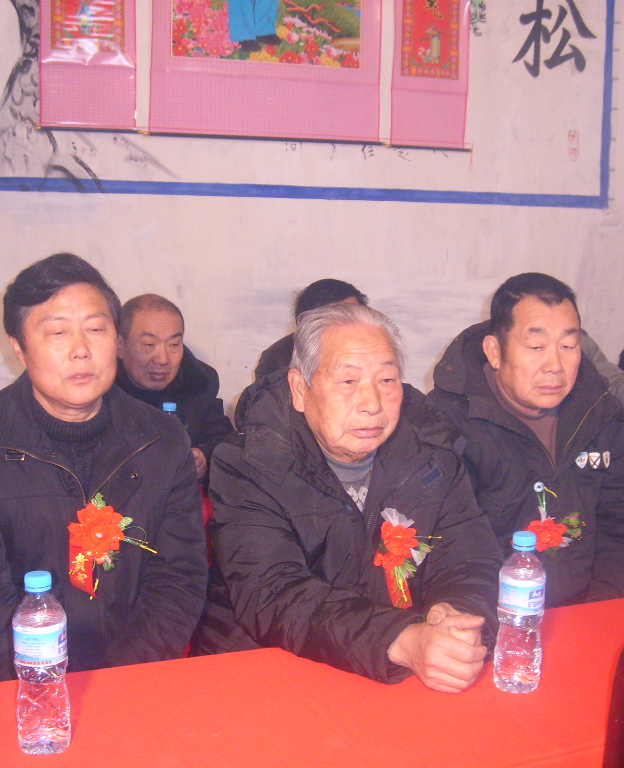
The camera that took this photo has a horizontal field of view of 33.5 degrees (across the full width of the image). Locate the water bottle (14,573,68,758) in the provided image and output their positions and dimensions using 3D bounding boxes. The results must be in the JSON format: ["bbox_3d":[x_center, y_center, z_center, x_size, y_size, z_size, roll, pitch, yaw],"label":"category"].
[{"bbox_3d":[-0.321,0.331,1.240,0.065,0.219,0.065,0,7,0],"label":"water bottle"}]

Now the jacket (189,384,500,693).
[{"bbox_3d":[0.070,0.312,1.697,0.490,0.660,0.540,-3,7,-28],"label":"jacket"}]

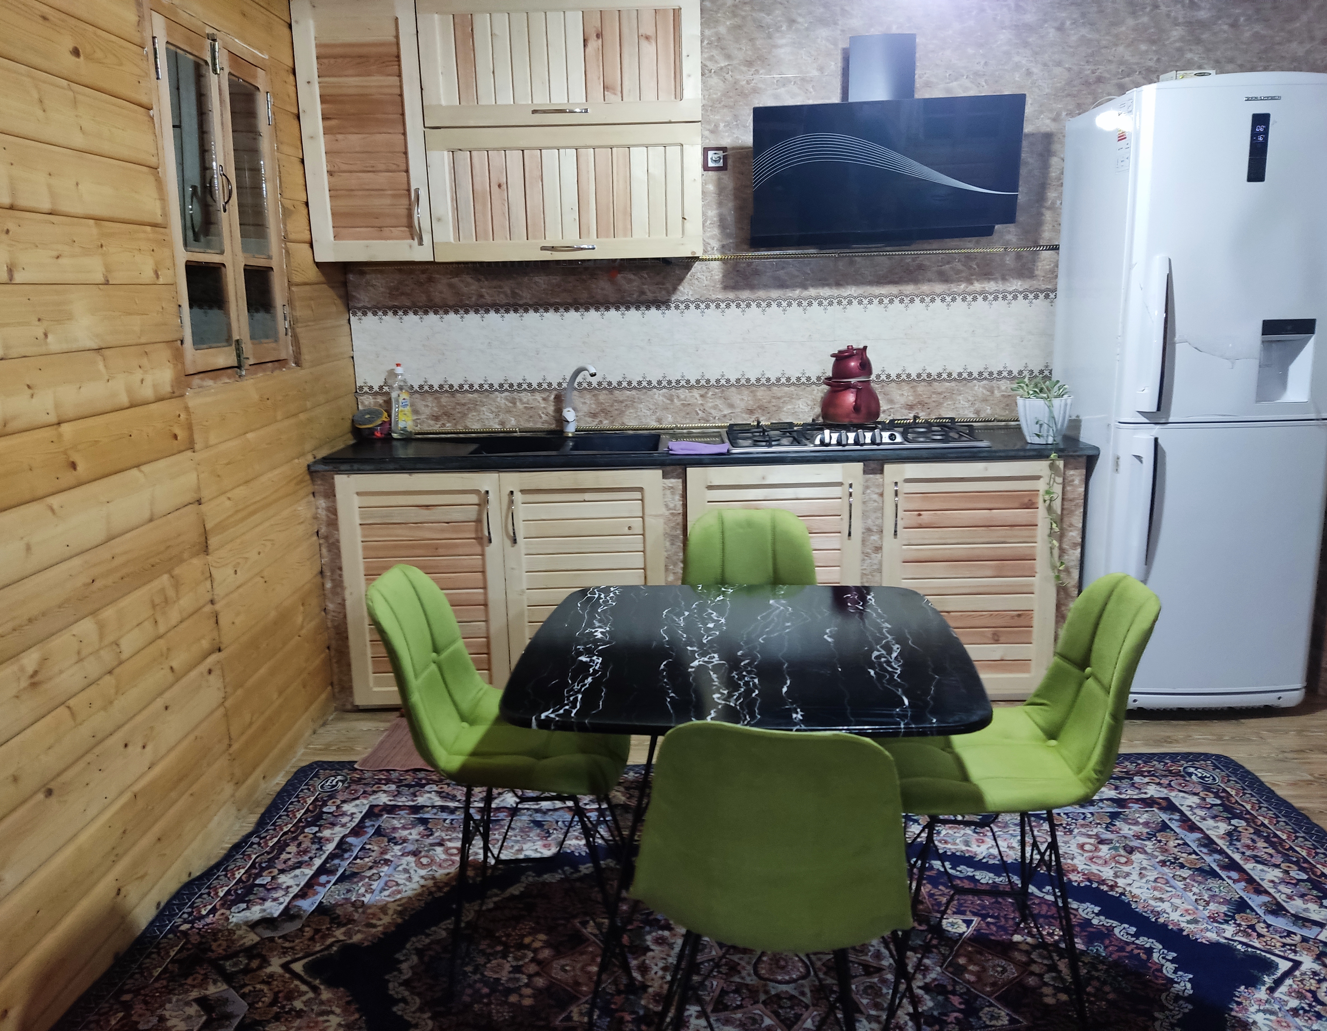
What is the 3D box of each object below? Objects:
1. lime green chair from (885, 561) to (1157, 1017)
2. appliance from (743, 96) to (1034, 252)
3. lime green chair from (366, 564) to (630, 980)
[{"bbox_3d":[0.668,0.519,1.993,0.510,0.845,0.430,-1,12,0],"label":"lime green chair"},{"bbox_3d":[0.758,-1.197,3.510,0.890,0.440,0.340,-1,12,2],"label":"appliance"},{"bbox_3d":[-0.319,0.516,2.112,0.500,0.845,0.430,-1,12,4],"label":"lime green chair"}]

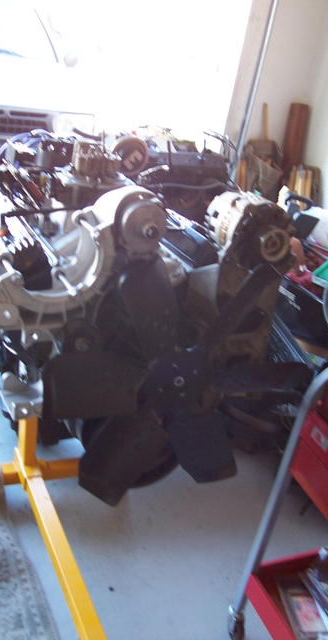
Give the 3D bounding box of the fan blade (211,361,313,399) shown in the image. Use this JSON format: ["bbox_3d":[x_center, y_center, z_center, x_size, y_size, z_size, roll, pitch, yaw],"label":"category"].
[{"bbox_3d":[0.174,0.112,1.138,0.171,0.108,0.035,-2,57,-27],"label":"fan blade"}]

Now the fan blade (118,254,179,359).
[{"bbox_3d":[-0.010,-0.019,0.972,0.035,0.171,0.108,10,45,37],"label":"fan blade"}]

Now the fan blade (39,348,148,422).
[{"bbox_3d":[-0.113,0.106,0.986,0.171,0.108,0.035,-2,-3,-27],"label":"fan blade"}]

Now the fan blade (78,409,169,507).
[{"bbox_3d":[-0.071,0.234,1.077,0.108,0.171,0.035,36,7,-6],"label":"fan blade"}]

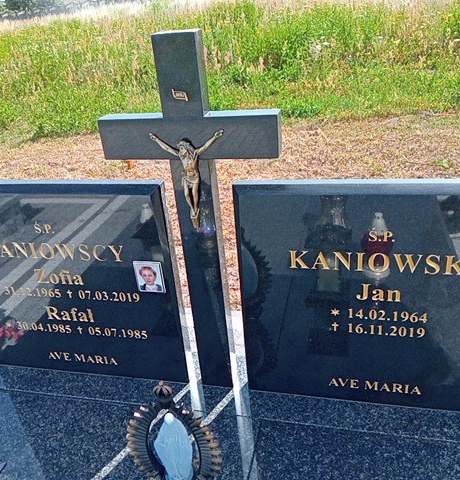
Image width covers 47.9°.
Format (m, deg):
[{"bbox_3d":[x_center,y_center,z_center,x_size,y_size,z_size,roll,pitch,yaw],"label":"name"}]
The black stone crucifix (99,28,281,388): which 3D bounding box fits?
[{"bbox_3d":[-0.079,-0.014,1.418,0.460,1.033,0.065,2,27,15],"label":"black stone crucifix"}]

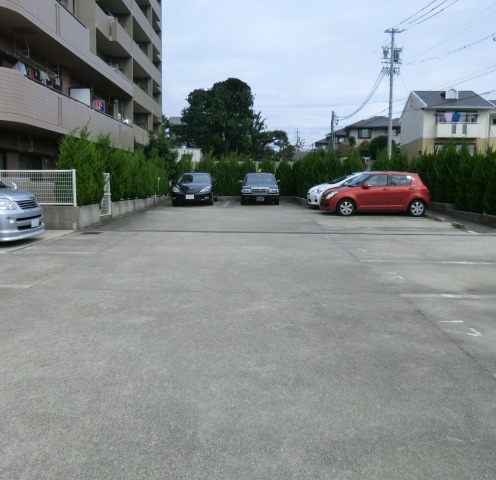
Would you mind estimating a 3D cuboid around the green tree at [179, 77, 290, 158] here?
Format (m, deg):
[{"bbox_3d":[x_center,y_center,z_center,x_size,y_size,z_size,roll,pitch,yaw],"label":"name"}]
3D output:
[{"bbox_3d":[-1.500,-12.100,46.000,10.800,9.400,9.000,0,7,0],"label":"green tree"}]

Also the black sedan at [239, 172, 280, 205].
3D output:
[{"bbox_3d":[0.570,-2.480,21.300,1.700,1.480,4.690,0,7,0],"label":"black sedan"}]

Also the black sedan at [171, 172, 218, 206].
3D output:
[{"bbox_3d":[-2.390,-2.360,20.700,1.810,1.460,4.830,0,7,-1],"label":"black sedan"}]

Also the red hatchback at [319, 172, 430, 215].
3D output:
[{"bbox_3d":[4.330,-1.650,15.450,3.700,1.510,1.690,0,7,2],"label":"red hatchback"}]

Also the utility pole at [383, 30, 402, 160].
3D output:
[{"bbox_3d":[11.750,-11.600,36.300,1.600,11.200,1.100,0,7,0],"label":"utility pole"}]

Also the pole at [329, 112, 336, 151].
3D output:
[{"bbox_3d":[8.600,-9.950,45.000,0.700,6.600,0.450,0,7,0],"label":"pole"}]

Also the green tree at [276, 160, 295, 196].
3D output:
[{"bbox_3d":[2.170,-3.560,25.600,1.050,2.150,1.000,0,7,0],"label":"green tree"}]

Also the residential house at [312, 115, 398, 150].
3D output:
[{"bbox_3d":[13.600,-11.800,55.000,10.000,7.000,8.500,0,7,0],"label":"residential house"}]

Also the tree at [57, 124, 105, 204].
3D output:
[{"bbox_3d":[-4.680,-2.060,12.300,1.250,2.200,1.250,0,7,0],"label":"tree"}]

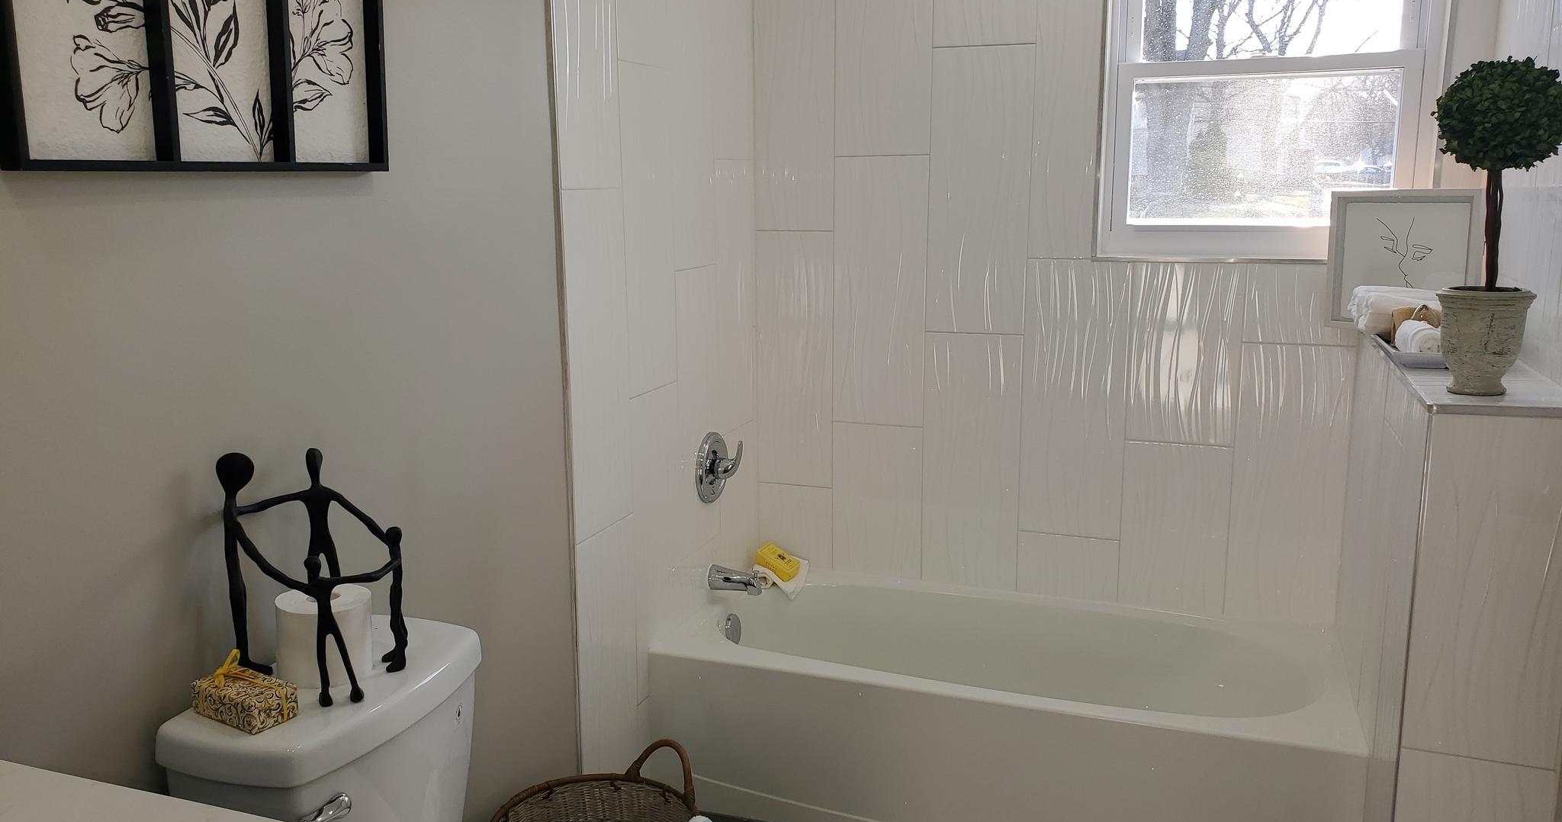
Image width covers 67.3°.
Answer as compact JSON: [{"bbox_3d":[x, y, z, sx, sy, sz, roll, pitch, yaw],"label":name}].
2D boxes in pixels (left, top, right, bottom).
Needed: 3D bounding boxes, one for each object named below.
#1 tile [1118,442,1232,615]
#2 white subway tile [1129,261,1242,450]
[{"bbox_3d":[0.985,0.287,2.942,0.253,0.419,0.010,4,12,20],"label":"tile"},{"bbox_3d":[0.974,-0.137,2.844,0.250,0.439,0.010,4,12,20],"label":"white subway tile"}]

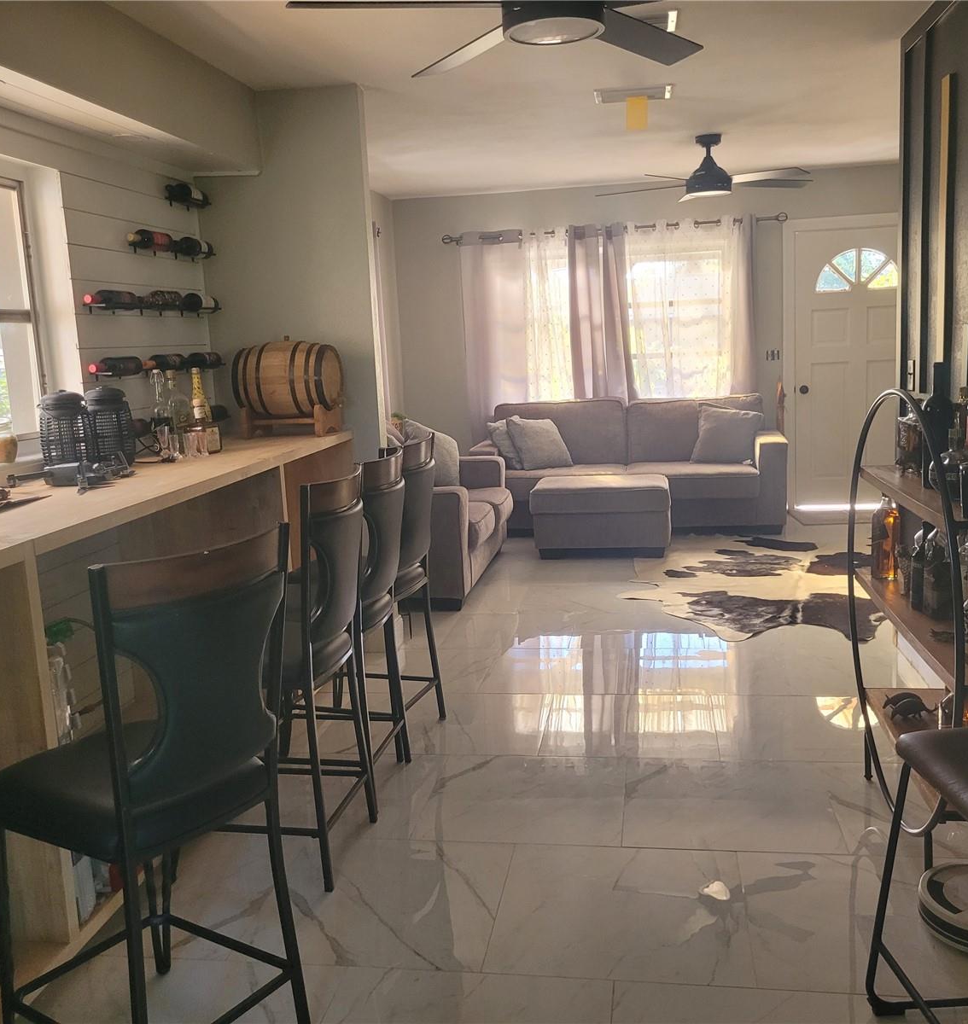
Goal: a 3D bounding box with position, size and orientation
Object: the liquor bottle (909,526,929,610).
[{"bbox_3d":[1.183,0.151,2.794,0.060,0.217,0.060,-3,9,-2],"label":"liquor bottle"}]

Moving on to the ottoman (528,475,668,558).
[{"bbox_3d":[0.774,0.027,6.687,0.855,0.452,0.600,-1,10,9],"label":"ottoman"}]

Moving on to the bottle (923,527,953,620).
[{"bbox_3d":[1.198,0.163,2.696,0.078,0.225,0.080,-3,9,-2],"label":"bottle"}]

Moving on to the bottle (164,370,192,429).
[{"bbox_3d":[-1.236,-0.399,4.120,0.098,0.310,0.085,-10,12,-38],"label":"bottle"}]

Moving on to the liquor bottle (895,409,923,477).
[{"bbox_3d":[1.236,-0.207,2.984,0.080,0.196,0.080,-7,10,-22],"label":"liquor bottle"}]

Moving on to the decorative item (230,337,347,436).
[{"bbox_3d":[-0.813,-0.537,4.380,0.420,0.420,0.310,0,10,18],"label":"decorative item"}]

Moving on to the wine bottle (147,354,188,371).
[{"bbox_3d":[-1.303,-0.603,4.167,0.075,0.075,0.295,-1,10,9],"label":"wine bottle"}]

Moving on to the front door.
[{"bbox_3d":[2.715,-1.031,7.454,0.970,2.070,0.100,-1,10,9],"label":"front door"}]

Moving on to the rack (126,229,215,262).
[{"bbox_3d":[-1.327,-1.121,4.325,0.110,0.095,0.750,-1,9,9],"label":"rack"}]

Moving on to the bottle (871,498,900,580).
[{"bbox_3d":[1.226,0.065,3.134,0.078,0.274,0.080,-6,10,-16],"label":"bottle"}]

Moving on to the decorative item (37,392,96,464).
[{"bbox_3d":[-1.360,-0.251,3.354,0.182,0.283,0.178,-1,10,9],"label":"decorative item"}]

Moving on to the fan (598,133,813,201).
[{"bbox_3d":[1.291,-1.970,5.870,1.270,0.350,1.240,-1,10,9],"label":"fan"}]

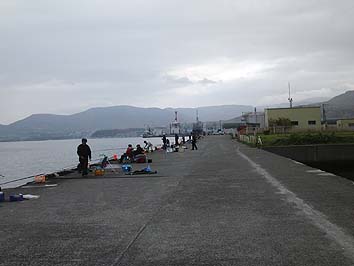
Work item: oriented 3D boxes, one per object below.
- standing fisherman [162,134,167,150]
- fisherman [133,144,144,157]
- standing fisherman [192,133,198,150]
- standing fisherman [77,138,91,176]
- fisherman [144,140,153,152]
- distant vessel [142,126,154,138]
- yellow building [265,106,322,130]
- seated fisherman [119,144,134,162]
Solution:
[{"bbox_3d":[-1.382,1.073,43.000,0.400,1.680,0.500,-1,0,6],"label":"standing fisherman"},{"bbox_3d":[-2.617,1.359,26.300,0.800,1.100,0.600,-1,0,-6],"label":"fisherman"},{"bbox_3d":[1.870,0.879,39.300,0.450,1.730,0.520,-1,0,6],"label":"standing fisherman"},{"bbox_3d":[-4.135,1.075,17.200,0.570,1.660,0.400,-1,0,3],"label":"standing fisherman"},{"bbox_3d":[-2.785,1.319,38.000,0.800,1.120,0.550,-1,0,0],"label":"fisherman"},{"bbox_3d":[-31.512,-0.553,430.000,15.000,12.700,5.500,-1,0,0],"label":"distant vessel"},{"bbox_3d":[27.205,-3.052,92.000,12.300,5.800,10.000,-1,0,9],"label":"yellow building"},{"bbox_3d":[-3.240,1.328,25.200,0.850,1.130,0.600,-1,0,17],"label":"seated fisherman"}]

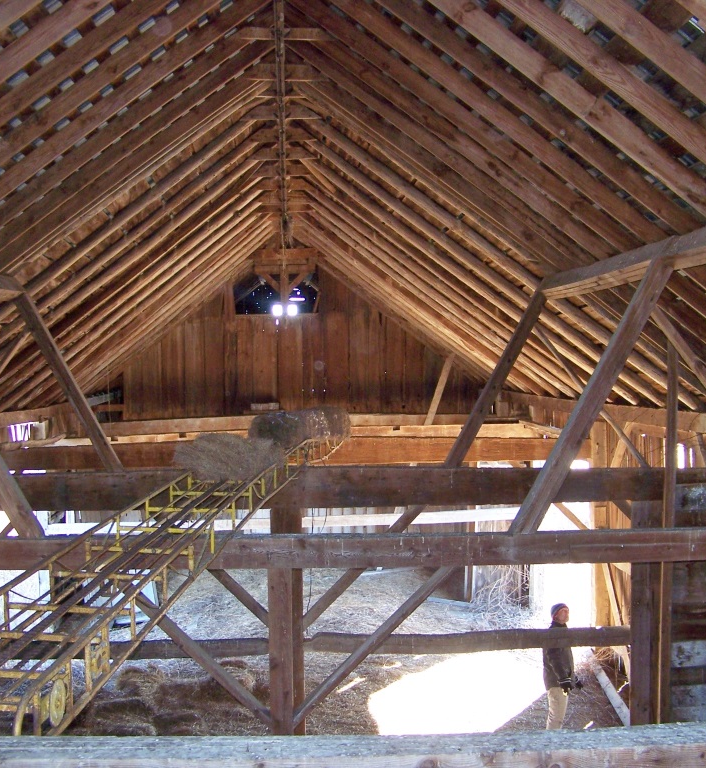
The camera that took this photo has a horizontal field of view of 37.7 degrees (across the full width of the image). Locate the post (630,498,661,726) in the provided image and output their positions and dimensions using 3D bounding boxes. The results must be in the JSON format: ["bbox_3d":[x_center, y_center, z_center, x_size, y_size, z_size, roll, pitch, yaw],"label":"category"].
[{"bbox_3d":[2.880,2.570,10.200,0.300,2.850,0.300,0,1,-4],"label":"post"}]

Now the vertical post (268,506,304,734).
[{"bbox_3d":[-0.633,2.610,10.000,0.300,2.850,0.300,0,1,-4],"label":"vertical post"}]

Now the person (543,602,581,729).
[{"bbox_3d":[2.376,3.370,11.800,0.420,1.760,0.500,0,1,9],"label":"person"}]

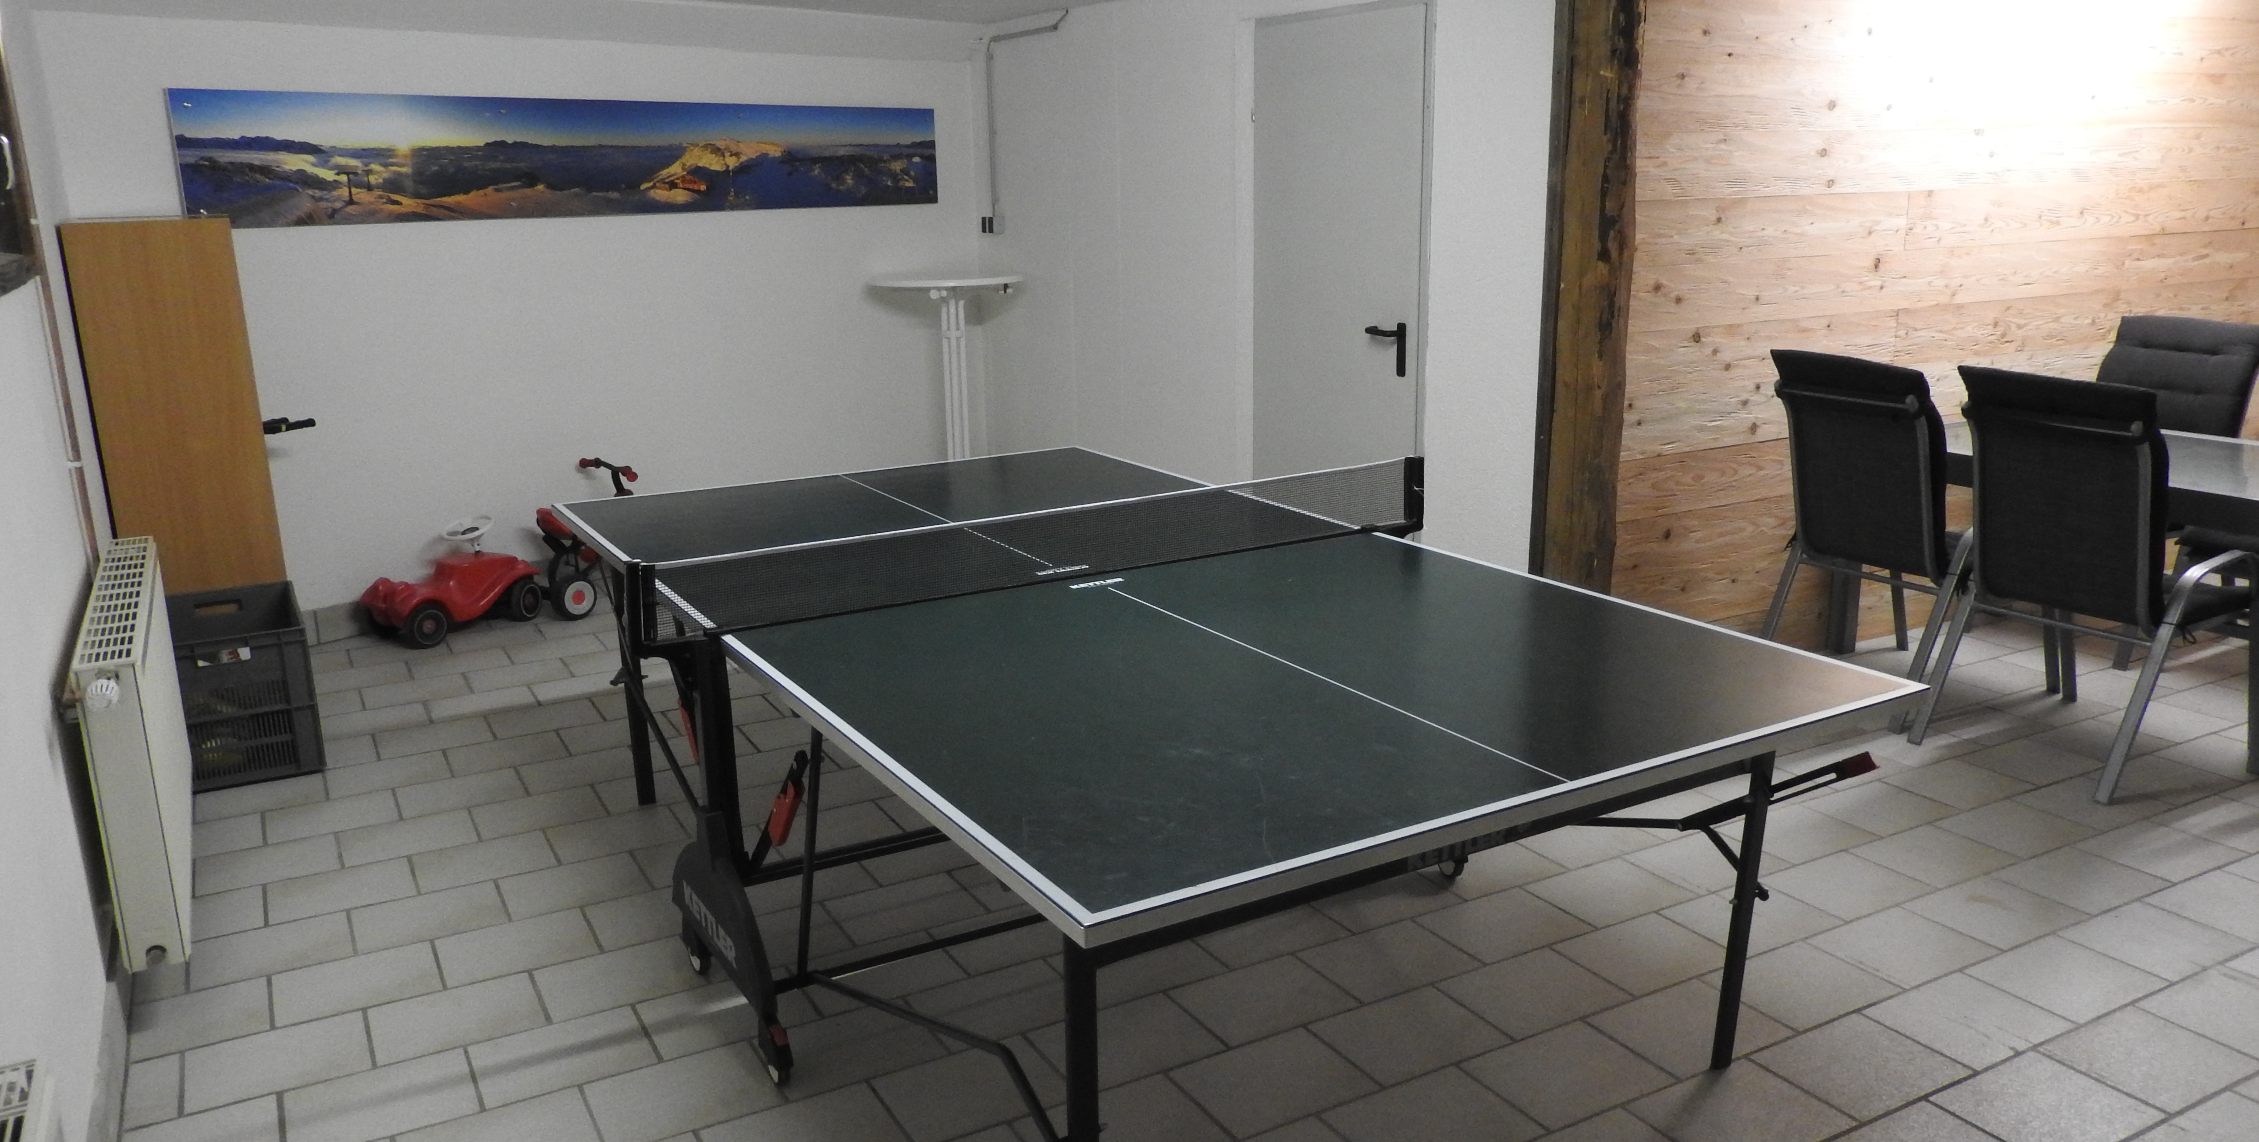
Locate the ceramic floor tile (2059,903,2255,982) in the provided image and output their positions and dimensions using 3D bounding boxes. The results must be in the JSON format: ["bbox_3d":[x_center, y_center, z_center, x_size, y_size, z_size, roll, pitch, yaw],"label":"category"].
[{"bbox_3d":[2.117,0.767,3.233,0.298,0.010,0.225,-8,16,-28],"label":"ceramic floor tile"}]

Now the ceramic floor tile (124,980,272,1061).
[{"bbox_3d":[-1.783,0.864,3.012,0.227,0.010,0.236,-8,16,-28],"label":"ceramic floor tile"}]

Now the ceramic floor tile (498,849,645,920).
[{"bbox_3d":[-1.259,0.717,3.551,0.297,0.012,0.234,-8,16,-28],"label":"ceramic floor tile"}]

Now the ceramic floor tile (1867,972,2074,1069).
[{"bbox_3d":[1.577,0.847,2.943,0.299,0.010,0.236,-8,16,-28],"label":"ceramic floor tile"}]

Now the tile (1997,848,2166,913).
[{"bbox_3d":[2.135,0.697,3.513,0.298,0.010,0.225,-8,16,-28],"label":"tile"}]

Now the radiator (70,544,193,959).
[{"bbox_3d":[-2.143,0.335,3.410,0.095,0.594,1.217,-8,16,-28],"label":"radiator"}]

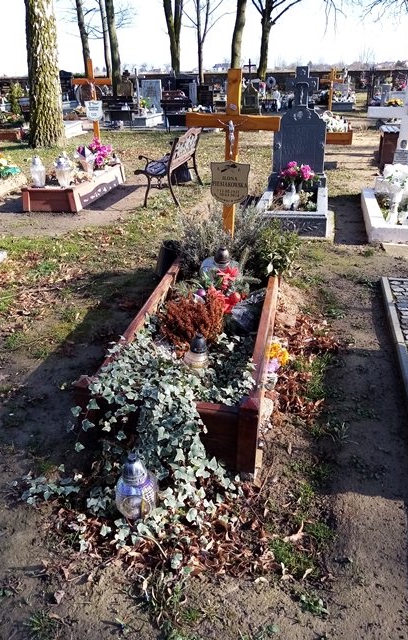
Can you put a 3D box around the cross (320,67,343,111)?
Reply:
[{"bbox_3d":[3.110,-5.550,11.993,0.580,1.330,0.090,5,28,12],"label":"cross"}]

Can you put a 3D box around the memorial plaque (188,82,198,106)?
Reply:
[{"bbox_3d":[-0.334,-7.268,15.495,0.280,0.670,0.110,5,28,12],"label":"memorial plaque"}]

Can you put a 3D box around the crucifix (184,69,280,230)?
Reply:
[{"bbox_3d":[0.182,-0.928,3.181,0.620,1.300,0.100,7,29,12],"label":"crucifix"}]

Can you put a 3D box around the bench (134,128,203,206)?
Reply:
[{"bbox_3d":[-0.461,-2.179,6.707,0.600,0.820,1.320,5,28,12],"label":"bench"}]

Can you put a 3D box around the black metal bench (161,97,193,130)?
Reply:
[{"bbox_3d":[-0.751,-5.777,13.622,0.920,0.820,0.500,5,28,12],"label":"black metal bench"}]

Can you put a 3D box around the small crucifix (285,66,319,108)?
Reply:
[{"bbox_3d":[1.185,-2.804,5.784,0.400,0.430,0.100,5,28,12],"label":"small crucifix"}]

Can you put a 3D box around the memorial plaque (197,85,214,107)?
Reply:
[{"bbox_3d":[0.062,-7.267,15.609,0.540,0.620,0.100,5,28,12],"label":"memorial plaque"}]

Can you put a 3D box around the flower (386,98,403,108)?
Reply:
[{"bbox_3d":[5.776,-6.525,14.529,0.500,0.290,0.330,5,28,12],"label":"flower"}]

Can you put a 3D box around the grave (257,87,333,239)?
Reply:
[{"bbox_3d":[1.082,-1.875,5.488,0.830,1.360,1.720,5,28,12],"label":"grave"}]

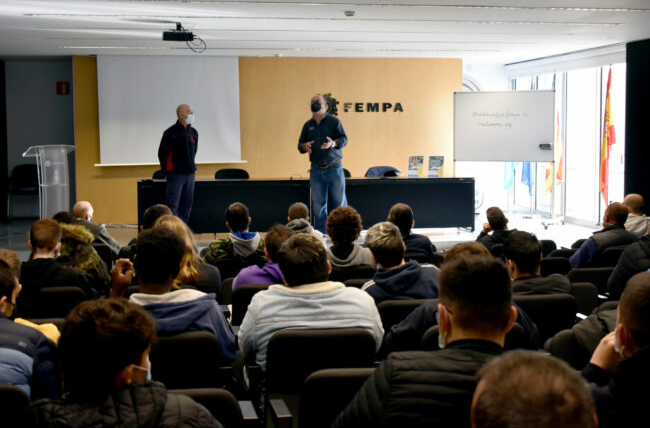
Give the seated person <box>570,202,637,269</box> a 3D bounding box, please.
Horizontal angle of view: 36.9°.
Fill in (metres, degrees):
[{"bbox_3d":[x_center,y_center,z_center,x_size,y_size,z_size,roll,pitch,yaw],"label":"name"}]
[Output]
[{"bbox_3d":[2.207,0.525,7.842,0.550,1.250,0.800,-2,5,-20],"label":"seated person"}]

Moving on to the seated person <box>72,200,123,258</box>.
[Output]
[{"bbox_3d":[-1.932,0.500,8.614,0.550,1.250,0.800,1,5,20],"label":"seated person"}]

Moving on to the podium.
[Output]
[{"bbox_3d":[-3.594,-0.299,12.650,0.620,1.150,0.480,-3,6,-28],"label":"podium"}]

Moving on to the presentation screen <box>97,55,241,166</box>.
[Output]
[{"bbox_3d":[-2.175,-1.450,13.600,2.020,1.540,0.060,-1,5,-8],"label":"presentation screen"}]

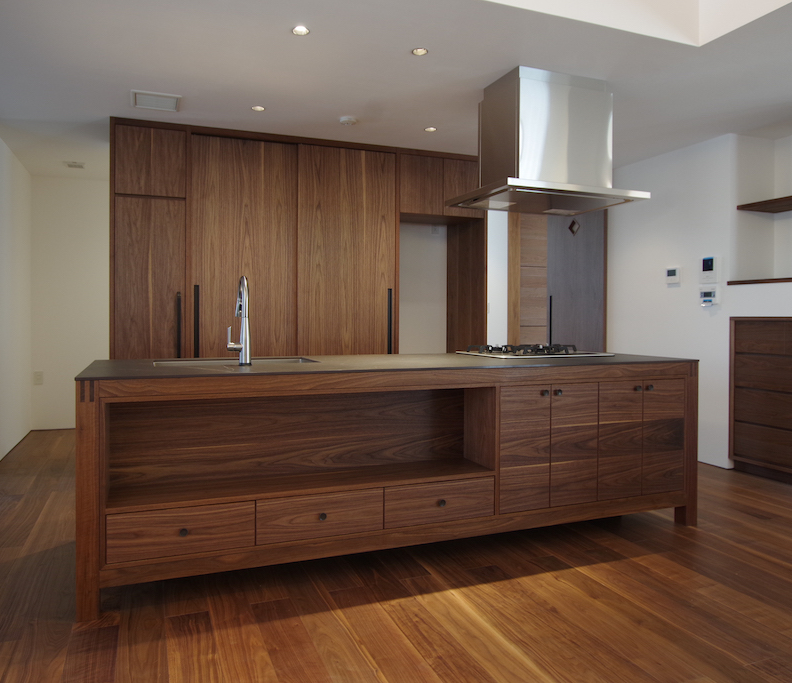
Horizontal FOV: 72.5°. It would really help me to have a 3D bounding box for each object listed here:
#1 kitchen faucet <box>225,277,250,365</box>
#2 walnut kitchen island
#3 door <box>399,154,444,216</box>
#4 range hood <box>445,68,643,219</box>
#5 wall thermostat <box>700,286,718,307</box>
[{"bbox_3d":[-0.747,-0.105,2.551,0.105,0.405,0.240,0,1,-22],"label":"kitchen faucet"},{"bbox_3d":[0.085,0.533,2.790,2.880,0.850,0.940,0,1,-22],"label":"walnut kitchen island"},{"bbox_3d":[0.206,-1.249,4.331,0.380,0.440,0.022,0,1,-22],"label":"door"},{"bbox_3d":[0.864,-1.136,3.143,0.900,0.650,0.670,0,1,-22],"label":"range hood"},{"bbox_3d":[2.288,-0.331,3.968,0.030,0.135,0.130,0,1,-22],"label":"wall thermostat"}]

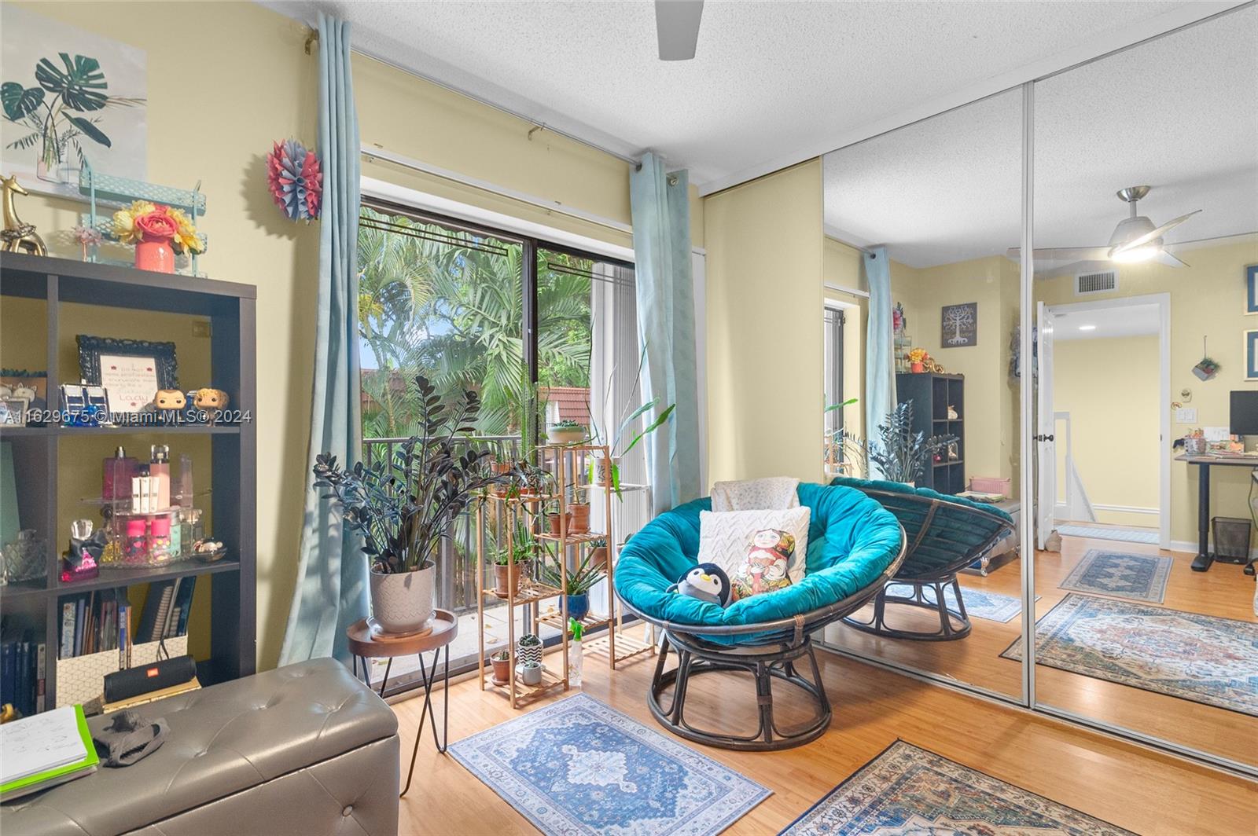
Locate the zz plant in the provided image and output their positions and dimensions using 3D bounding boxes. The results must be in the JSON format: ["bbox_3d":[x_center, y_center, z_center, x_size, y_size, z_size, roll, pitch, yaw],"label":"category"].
[{"bbox_3d":[-0.680,0.168,1.733,0.580,0.610,0.560,0,0,-22],"label":"zz plant"}]

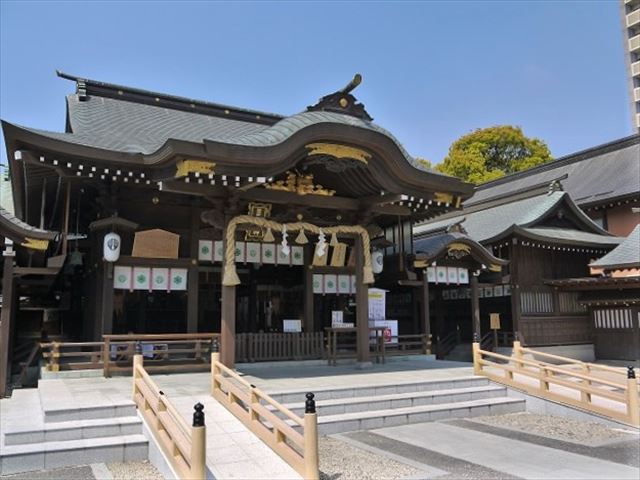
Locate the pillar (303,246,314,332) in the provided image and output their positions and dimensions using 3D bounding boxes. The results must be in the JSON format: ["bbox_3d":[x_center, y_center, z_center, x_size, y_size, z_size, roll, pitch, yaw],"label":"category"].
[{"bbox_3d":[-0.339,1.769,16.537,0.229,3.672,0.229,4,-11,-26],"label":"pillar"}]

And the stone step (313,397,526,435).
[{"bbox_3d":[1.451,2.998,8.787,5.120,0.191,0.546,4,-11,-26],"label":"stone step"}]

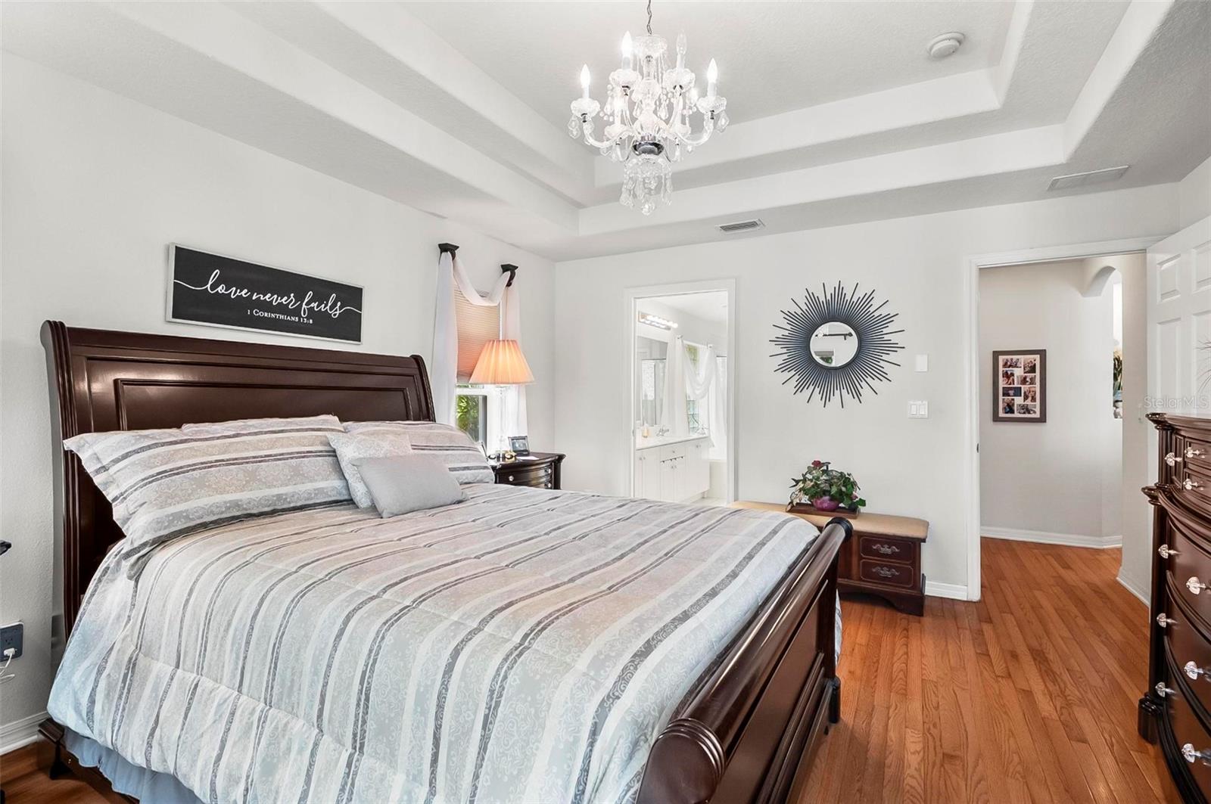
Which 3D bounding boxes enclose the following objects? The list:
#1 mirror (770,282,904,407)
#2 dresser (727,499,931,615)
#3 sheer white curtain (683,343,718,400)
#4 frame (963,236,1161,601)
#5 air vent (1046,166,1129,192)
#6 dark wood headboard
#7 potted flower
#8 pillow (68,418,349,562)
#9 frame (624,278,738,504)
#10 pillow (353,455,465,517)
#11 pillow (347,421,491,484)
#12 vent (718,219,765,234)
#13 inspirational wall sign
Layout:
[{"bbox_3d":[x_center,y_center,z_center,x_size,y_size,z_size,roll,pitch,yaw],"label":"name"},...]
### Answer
[{"bbox_3d":[1.559,-0.389,3.674,0.860,0.870,0.040,1,1,28],"label":"mirror"},{"bbox_3d":[1.386,0.972,3.537,1.240,0.505,0.410,1,1,28],"label":"dresser"},{"bbox_3d":[1.360,-0.430,7.550,0.160,0.820,1.250,0,0,30],"label":"sheer white curtain"},{"bbox_3d":[2.665,0.150,3.205,0.930,2.120,0.130,0,0,25],"label":"frame"},{"bbox_3d":[2.620,-1.210,2.930,0.310,0.025,0.190,0,0,25],"label":"air vent"},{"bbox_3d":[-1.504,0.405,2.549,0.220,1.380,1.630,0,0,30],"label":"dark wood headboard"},{"bbox_3d":[1.475,0.560,3.570,0.450,0.370,0.350,0,0,25],"label":"potted flower"},{"bbox_3d":[-1.395,0.264,2.075,0.190,0.480,0.910,-43,-19,22],"label":"pillow"},{"bbox_3d":[0.579,0.140,4.281,0.915,2.135,0.130,1,1,28],"label":"frame"},{"bbox_3d":[-0.827,0.331,2.337,0.130,0.300,0.460,-45,-19,21],"label":"pillow"},{"bbox_3d":[-0.958,0.275,2.777,0.190,0.480,0.860,-45,-19,21],"label":"pillow"},{"bbox_3d":[0.935,-1.202,3.705,0.300,0.025,0.185,1,1,28],"label":"vent"},{"bbox_3d":[-1.591,-0.495,2.637,0.035,0.330,0.900,0,0,30],"label":"inspirational wall sign"}]

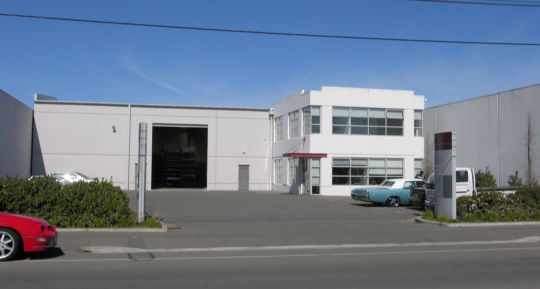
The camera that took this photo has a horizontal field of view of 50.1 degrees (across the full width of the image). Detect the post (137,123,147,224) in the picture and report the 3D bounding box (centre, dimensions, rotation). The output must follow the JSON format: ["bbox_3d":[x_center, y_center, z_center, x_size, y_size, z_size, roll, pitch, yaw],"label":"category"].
[{"bbox_3d":[-4.009,0.904,18.030,0.230,3.050,0.950,1,-3,-14],"label":"post"}]

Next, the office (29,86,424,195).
[{"bbox_3d":[-3.726,-0.099,43.250,27.811,7.452,10.874,1,-3,-14],"label":"office"}]

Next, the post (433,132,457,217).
[{"bbox_3d":[6.313,1.129,20.690,0.220,3.050,0.950,1,-3,-14],"label":"post"}]

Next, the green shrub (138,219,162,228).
[{"bbox_3d":[-3.437,2.249,16.600,0.680,0.280,0.600,1,-3,-14],"label":"green shrub"}]

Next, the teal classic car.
[{"bbox_3d":[7.045,2.456,29.486,5.550,1.370,2.000,1,-3,-16],"label":"teal classic car"}]

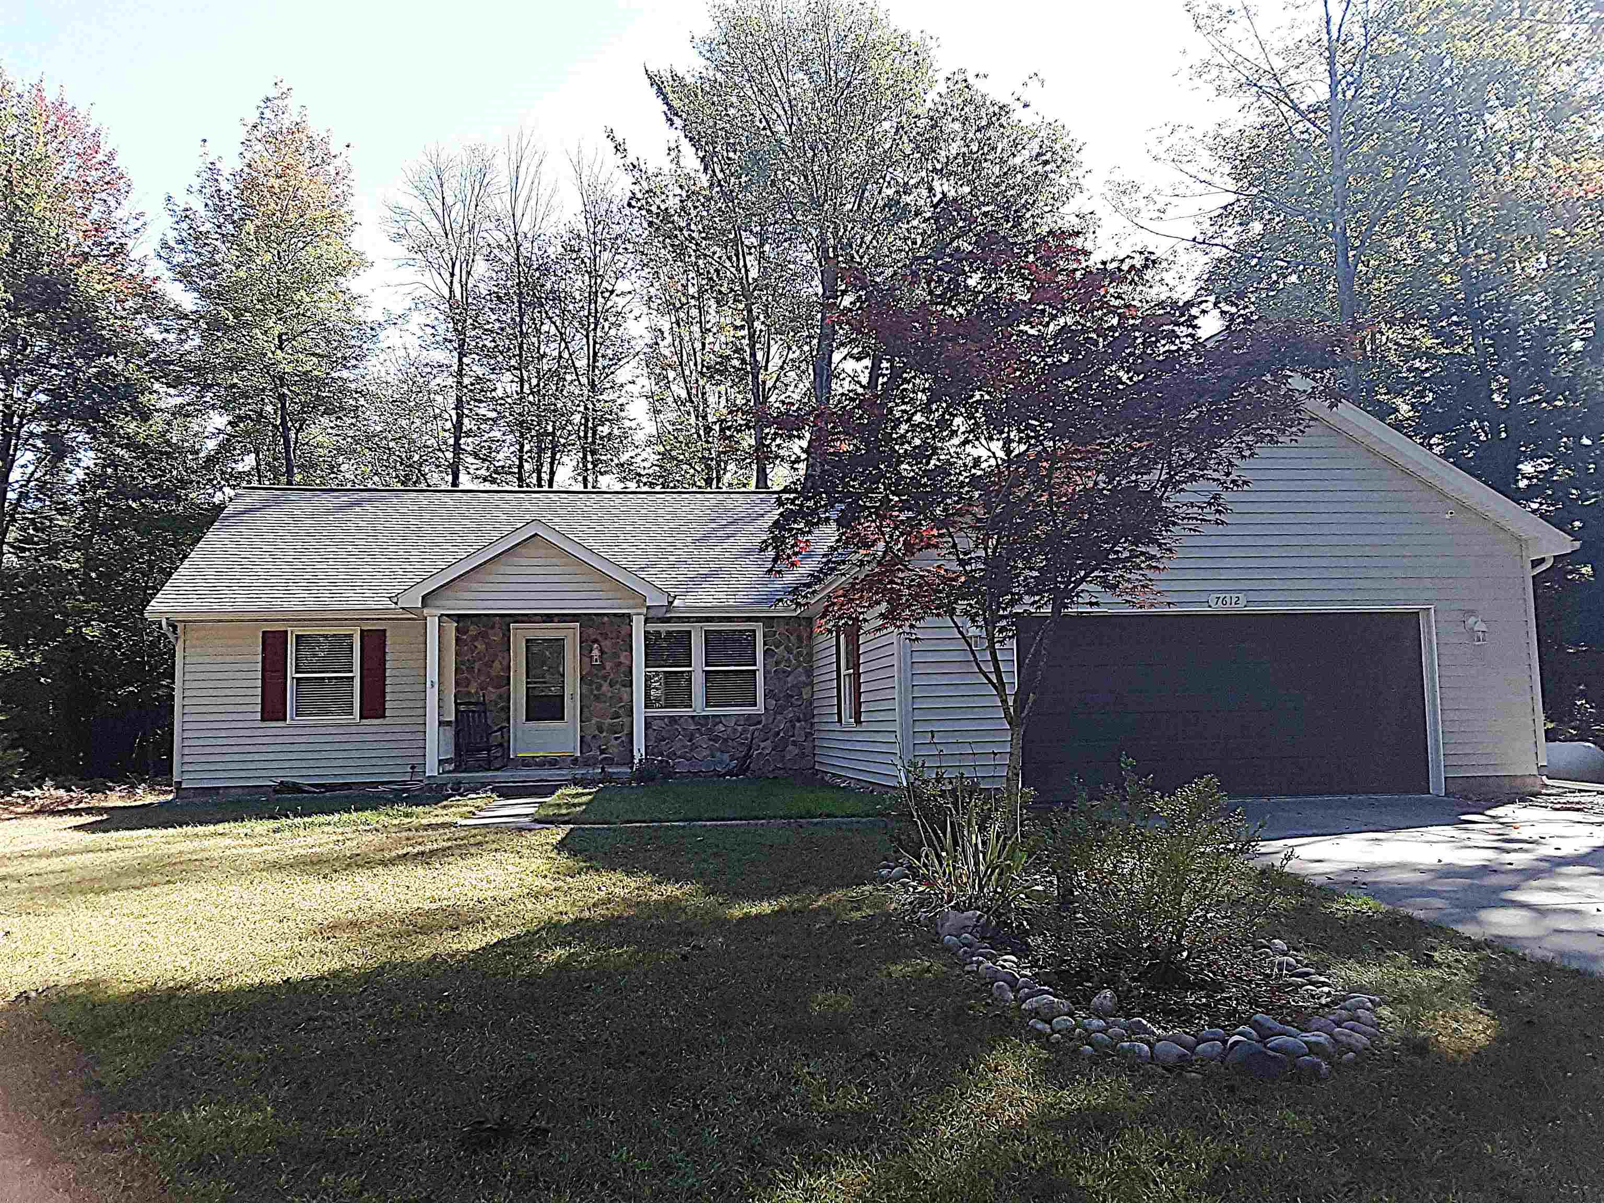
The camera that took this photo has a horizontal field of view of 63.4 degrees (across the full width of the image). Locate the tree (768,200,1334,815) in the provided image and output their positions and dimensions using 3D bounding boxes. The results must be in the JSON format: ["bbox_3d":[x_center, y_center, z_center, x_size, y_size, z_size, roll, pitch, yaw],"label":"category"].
[{"bbox_3d":[2.085,-0.595,10.222,4.503,5.240,4.100,0,-5,-7],"label":"tree"}]

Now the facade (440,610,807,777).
[{"bbox_3d":[-2.724,1.610,21.421,5.920,2.630,0.300,0,-5,-7],"label":"facade"}]

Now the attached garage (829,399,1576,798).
[{"bbox_3d":[4.394,-0.014,18.335,8.200,5.300,7.800,0,-5,-7],"label":"attached garage"}]

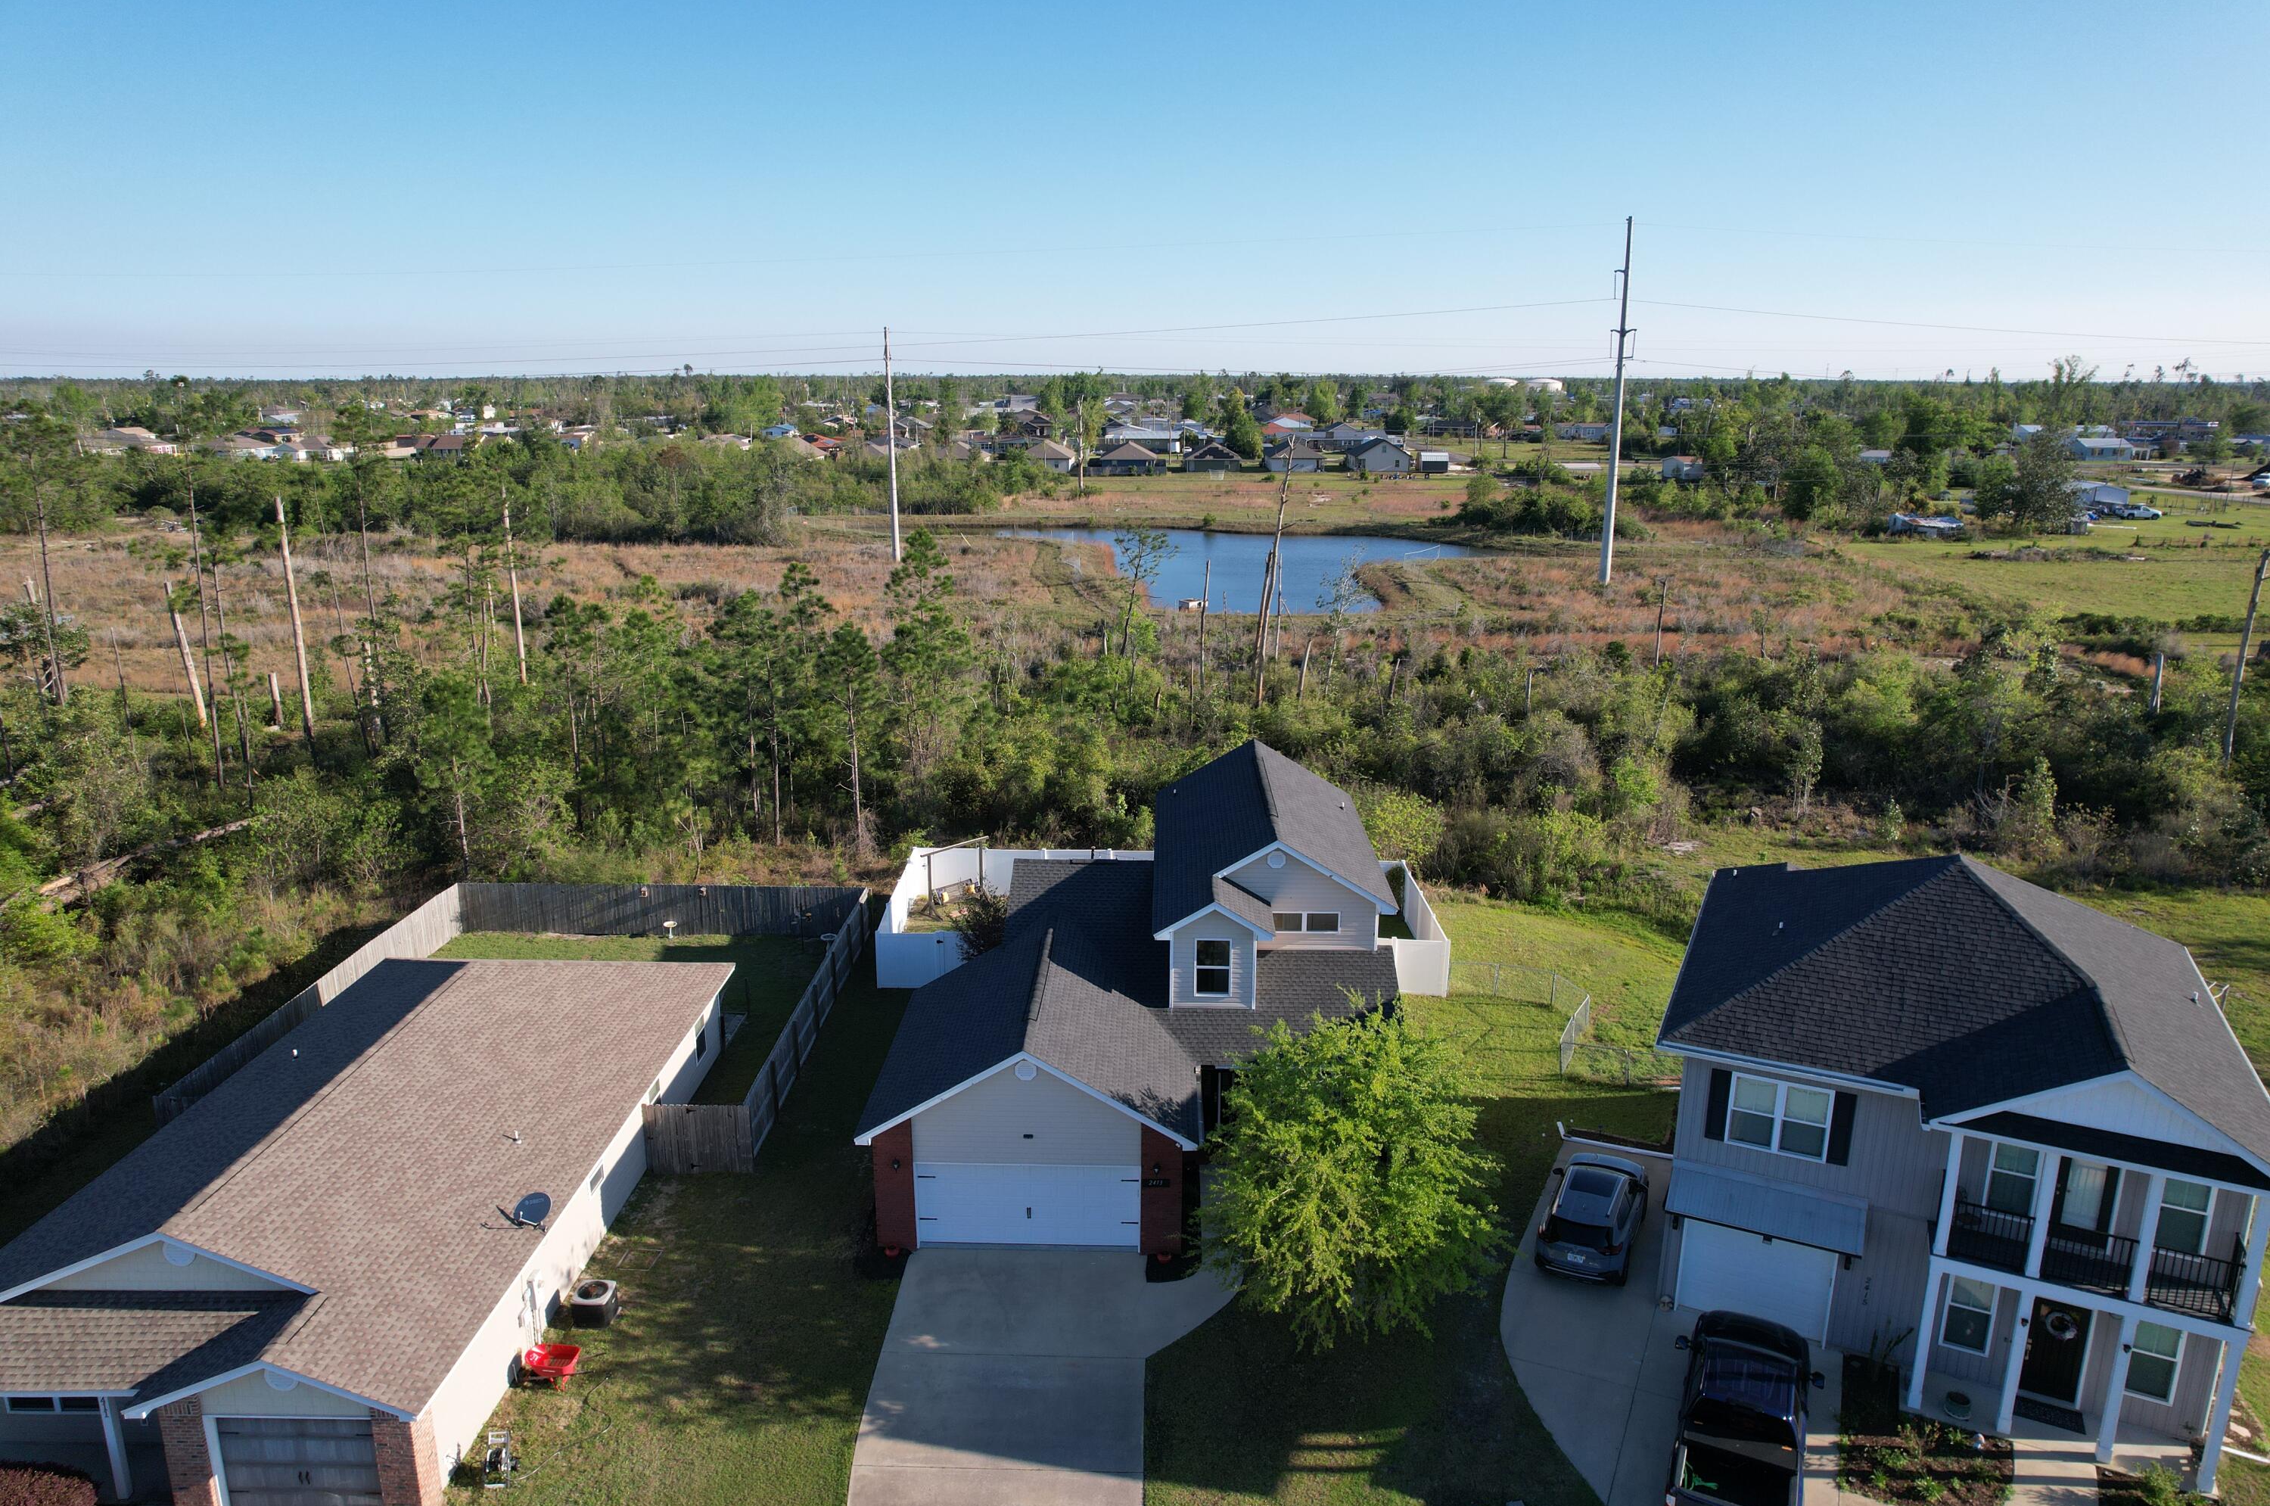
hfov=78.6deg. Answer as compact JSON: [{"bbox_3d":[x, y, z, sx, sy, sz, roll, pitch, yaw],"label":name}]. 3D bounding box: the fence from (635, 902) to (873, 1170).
[{"bbox_3d":[-10.457,7.303,40.140,2.900,1.770,14.600,0,15,0],"label":"fence"}]

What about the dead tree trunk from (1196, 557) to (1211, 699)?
[{"bbox_3d":[4.007,-6.912,79.689,0.600,8.400,0.500,0,15,0],"label":"dead tree trunk"}]

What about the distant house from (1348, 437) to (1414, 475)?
[{"bbox_3d":[48.250,-58.785,273.690,10.600,6.100,14.500,0,15,1],"label":"distant house"}]

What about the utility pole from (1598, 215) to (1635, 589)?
[{"bbox_3d":[42.430,-30.461,122.076,2.200,31.600,1.300,0,15,0],"label":"utility pole"}]

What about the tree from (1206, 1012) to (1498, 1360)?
[{"bbox_3d":[4.350,8.290,27.670,6.000,6.600,6.000,0,15,0],"label":"tree"}]

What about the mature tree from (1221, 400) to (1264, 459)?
[{"bbox_3d":[23.200,-69.636,300.269,9.300,13.000,9.200,0,15,0],"label":"mature tree"}]

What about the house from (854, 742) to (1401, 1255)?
[{"bbox_3d":[0.480,5.311,36.963,12.350,7.450,16.300,0,15,1],"label":"house"}]

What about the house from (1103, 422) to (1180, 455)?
[{"bbox_3d":[1.800,-75.825,335.380,18.200,6.400,10.500,0,15,1],"label":"house"}]

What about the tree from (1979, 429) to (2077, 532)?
[{"bbox_3d":[109.769,-33.361,170.191,10.500,12.000,10.500,0,15,0],"label":"tree"}]

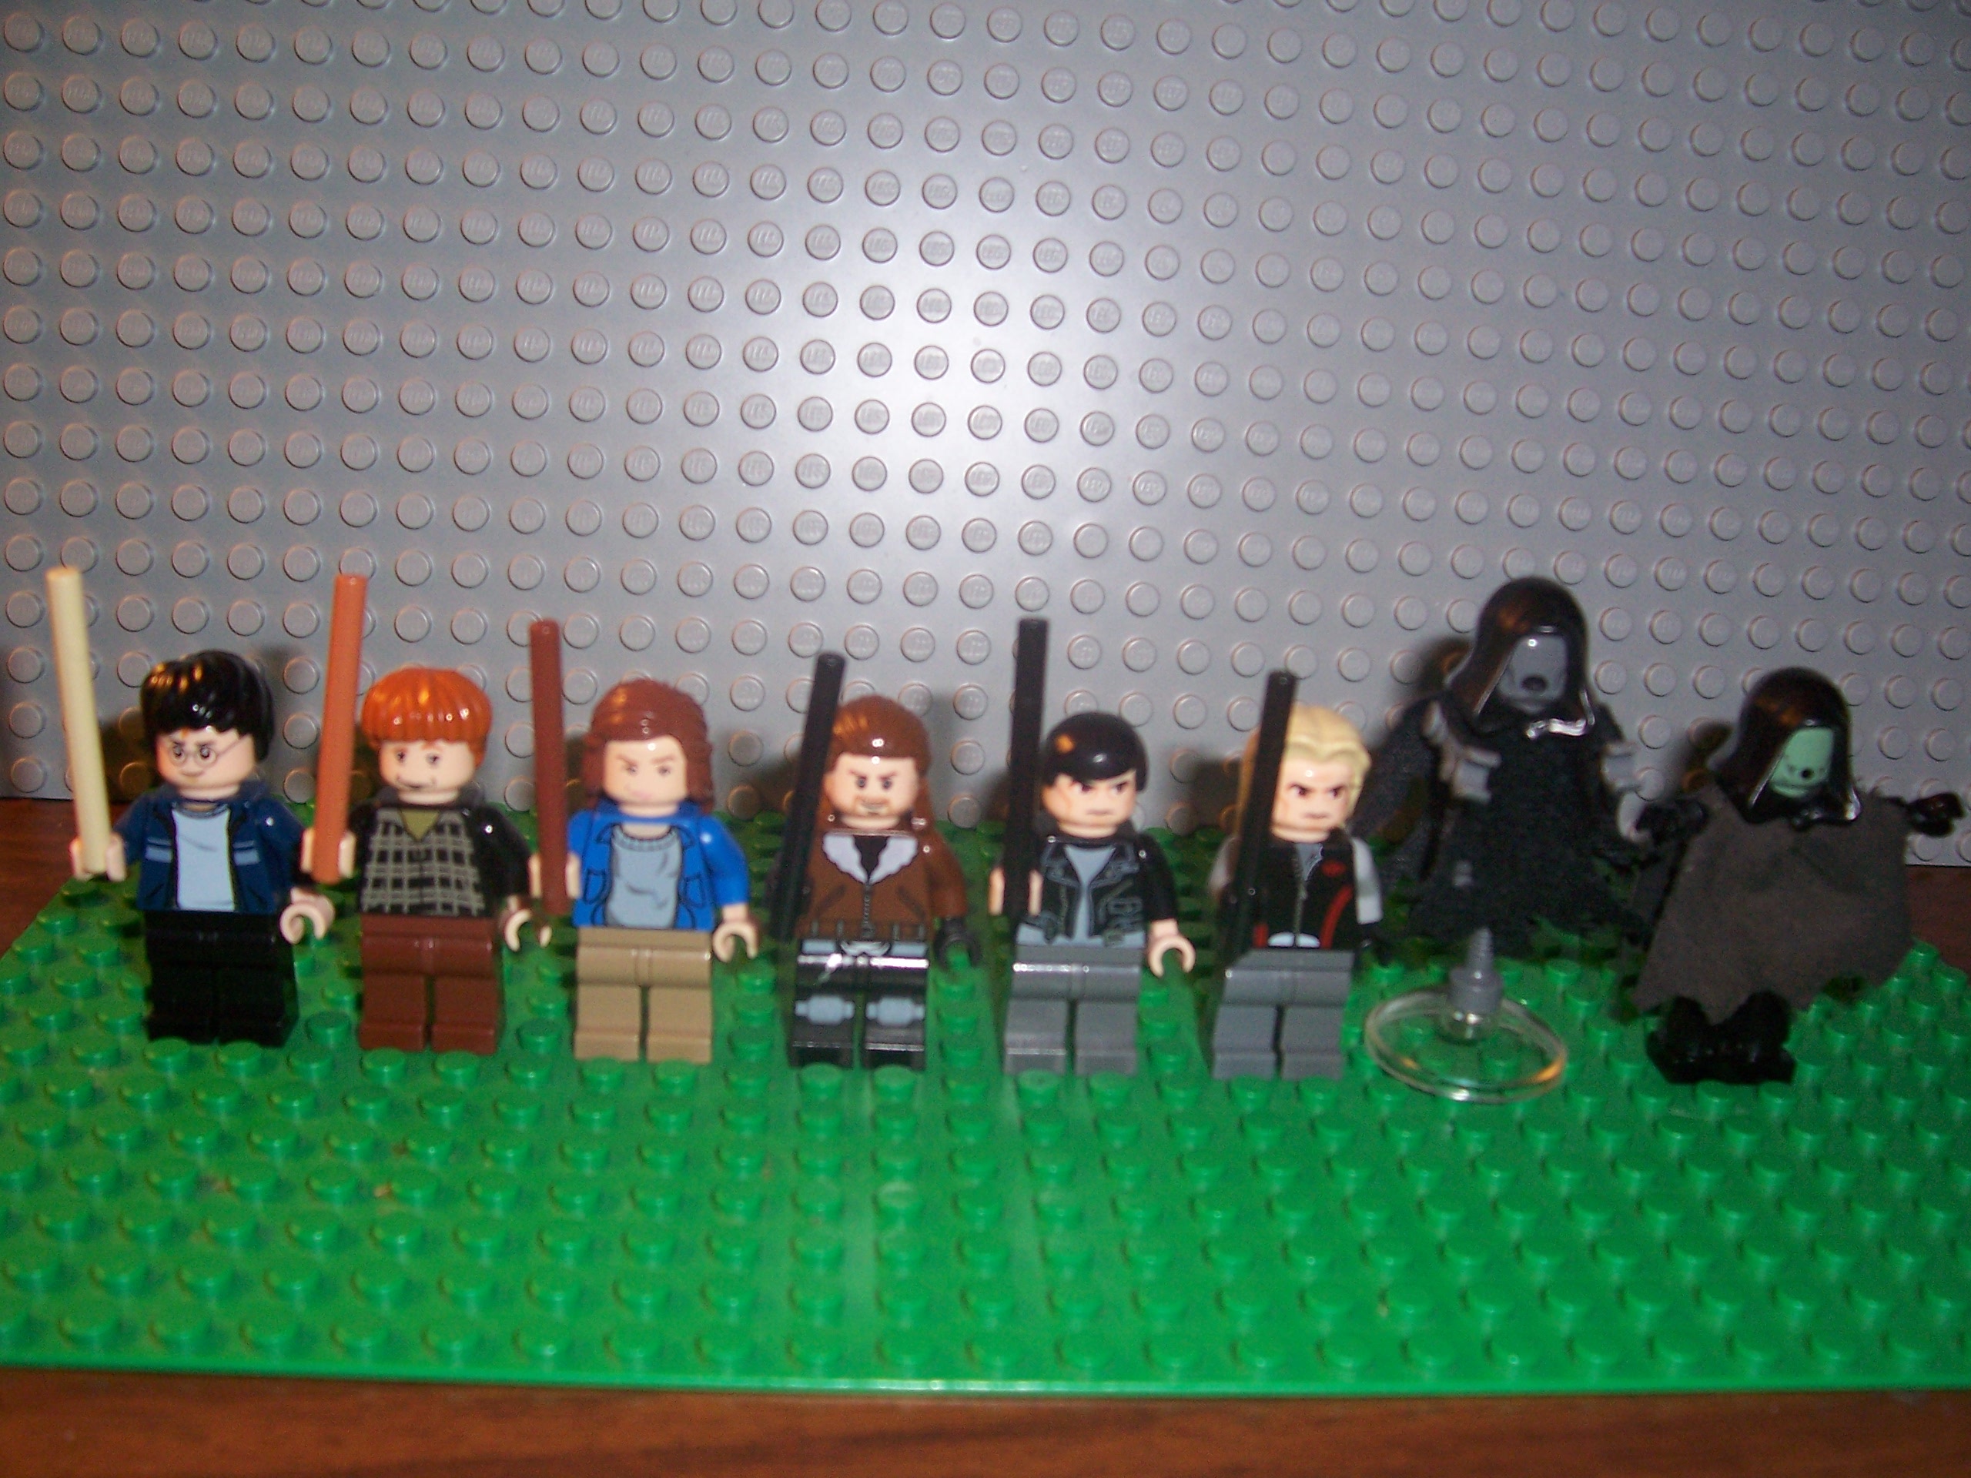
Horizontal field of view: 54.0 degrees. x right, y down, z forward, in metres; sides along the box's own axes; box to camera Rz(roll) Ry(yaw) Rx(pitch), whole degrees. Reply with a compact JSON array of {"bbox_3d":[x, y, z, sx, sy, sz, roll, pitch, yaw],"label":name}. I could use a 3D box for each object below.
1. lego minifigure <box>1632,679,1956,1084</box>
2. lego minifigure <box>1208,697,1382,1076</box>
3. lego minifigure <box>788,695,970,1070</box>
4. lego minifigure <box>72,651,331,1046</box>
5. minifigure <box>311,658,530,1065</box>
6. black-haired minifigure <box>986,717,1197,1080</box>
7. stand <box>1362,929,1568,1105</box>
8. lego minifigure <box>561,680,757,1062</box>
[{"bbox_3d":[0.091,0.018,0.224,0.036,0.049,0.018,2,19,-5],"label":"lego minifigure"},{"bbox_3d":[0.035,0.019,0.218,0.023,0.043,0.017,2,19,-5],"label":"lego minifigure"},{"bbox_3d":[-0.013,0.017,0.214,0.024,0.043,0.017,2,19,-5],"label":"lego minifigure"},{"bbox_3d":[-0.083,0.013,0.208,0.025,0.044,0.017,2,19,-5],"label":"lego minifigure"},{"bbox_3d":[-0.060,0.015,0.210,0.025,0.043,0.017,2,19,-5],"label":"minifigure"},{"bbox_3d":[0.011,0.018,0.216,0.024,0.042,0.017,2,19,-5],"label":"black-haired minifigure"},{"bbox_3d":[0.058,0.030,0.230,0.024,0.016,0.024,2,19,-5],"label":"stand"},{"bbox_3d":[-0.037,0.016,0.212,0.024,0.043,0.017,2,19,-5],"label":"lego minifigure"}]

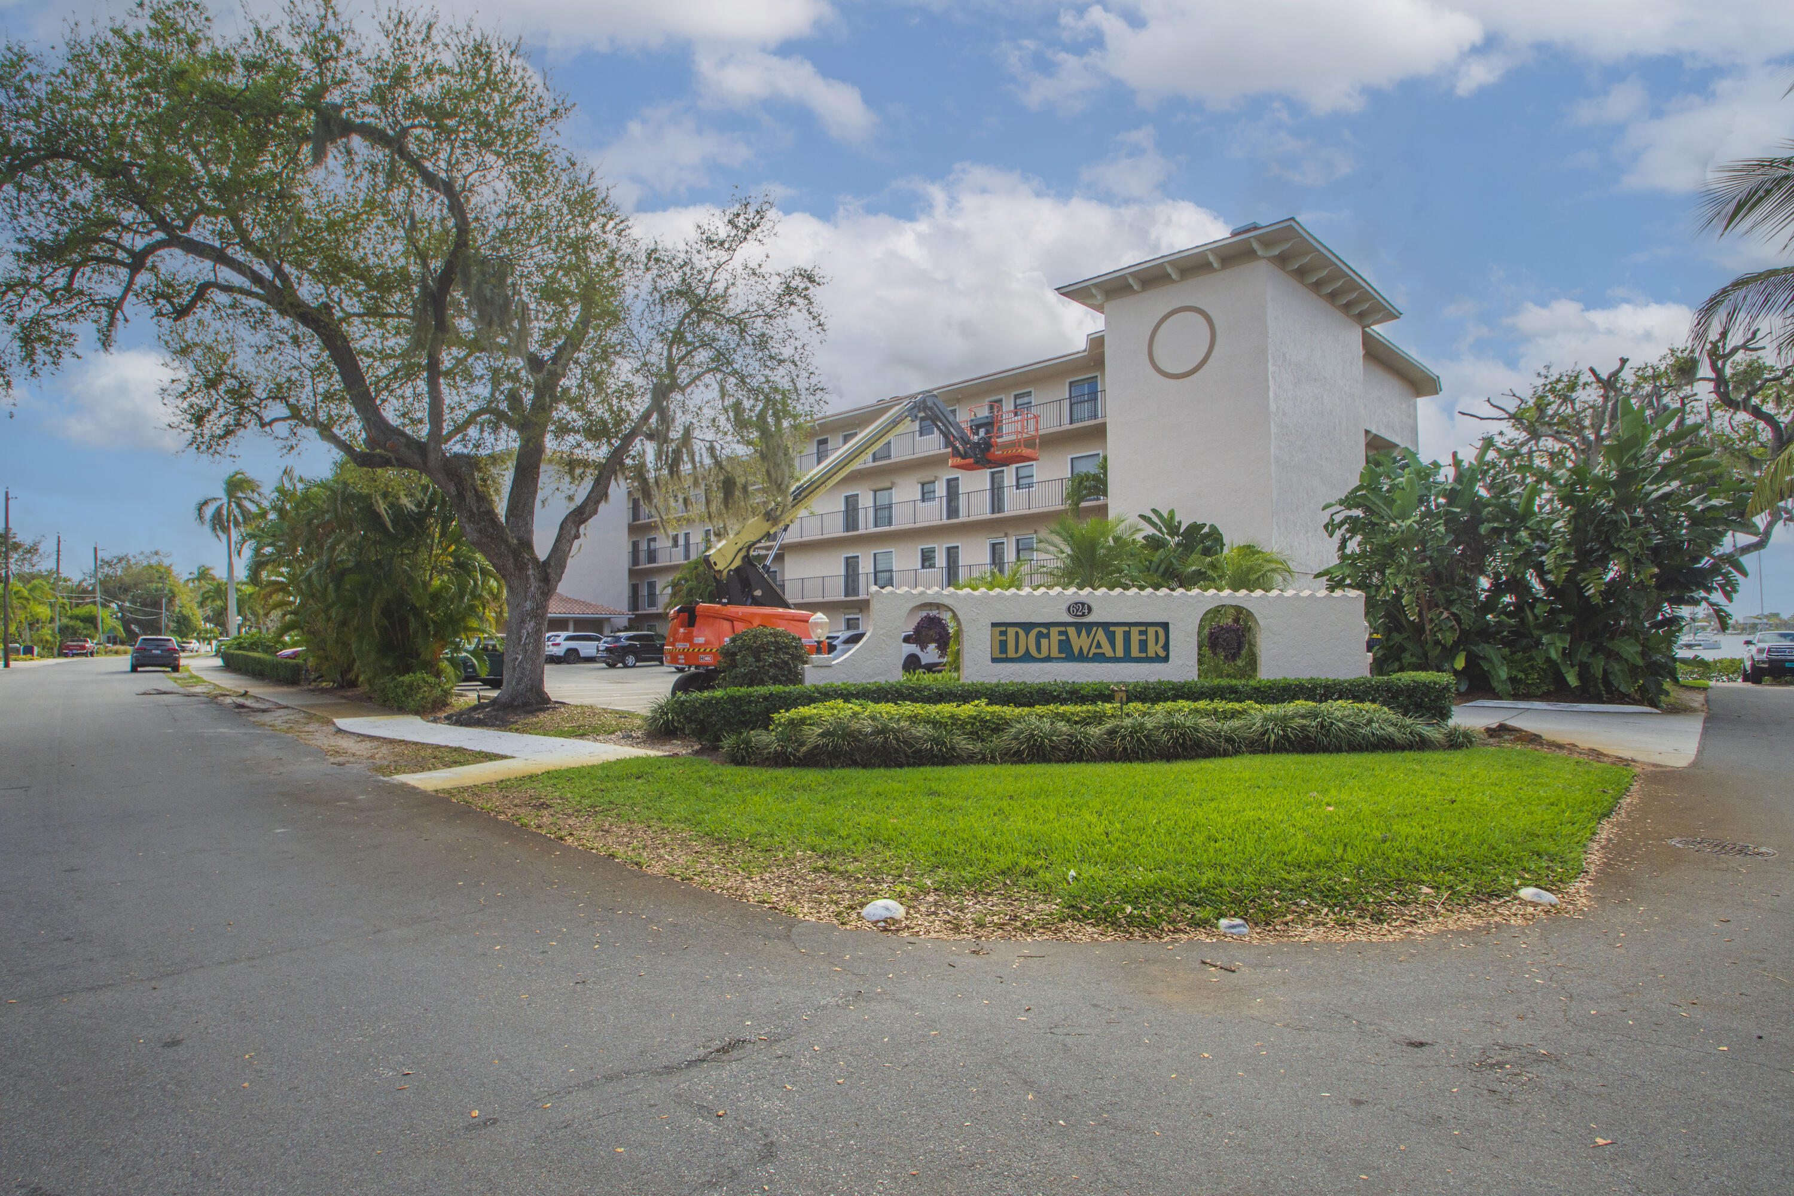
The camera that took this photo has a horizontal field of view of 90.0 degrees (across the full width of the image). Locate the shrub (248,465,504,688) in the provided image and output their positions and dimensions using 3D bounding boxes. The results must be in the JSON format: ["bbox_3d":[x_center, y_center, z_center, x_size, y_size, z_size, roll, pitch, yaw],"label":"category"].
[{"bbox_3d":[-15.605,-0.482,26.946,6.000,6.400,5.300,-3,-3,44],"label":"shrub"}]

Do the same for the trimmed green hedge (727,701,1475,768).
[{"bbox_3d":[2.414,1.553,10.846,8.500,0.620,1.700,0,-2,-3],"label":"trimmed green hedge"}]

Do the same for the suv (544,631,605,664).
[{"bbox_3d":[-17.676,2.796,51.236,1.950,1.770,4.800,-3,-3,44],"label":"suv"}]

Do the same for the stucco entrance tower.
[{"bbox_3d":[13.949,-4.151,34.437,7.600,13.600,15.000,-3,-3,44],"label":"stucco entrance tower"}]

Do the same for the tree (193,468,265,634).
[{"bbox_3d":[-48.395,-2.478,65.000,4.300,13.800,4.300,1,-2,-37],"label":"tree"}]

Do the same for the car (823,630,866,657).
[{"bbox_3d":[-1.150,2.123,35.300,1.900,1.680,4.700,-2,-3,43],"label":"car"}]

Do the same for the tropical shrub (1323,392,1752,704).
[{"bbox_3d":[15.900,-1.131,22.600,9.000,7.300,4.800,-2,-2,27],"label":"tropical shrub"}]

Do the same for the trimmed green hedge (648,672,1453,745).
[{"bbox_3d":[2.850,1.811,15.200,13.600,0.860,1.500,0,-2,-5],"label":"trimmed green hedge"}]

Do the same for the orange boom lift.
[{"bbox_3d":[-0.900,-1.345,21.900,9.400,7.700,2.700,0,-2,-28],"label":"orange boom lift"}]

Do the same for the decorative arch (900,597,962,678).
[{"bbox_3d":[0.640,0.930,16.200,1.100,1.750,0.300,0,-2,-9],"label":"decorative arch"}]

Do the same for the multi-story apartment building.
[{"bbox_3d":[2.043,-3.474,47.434,43.000,13.500,17.500,-3,-3,44],"label":"multi-story apartment building"}]

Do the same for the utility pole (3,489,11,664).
[{"bbox_3d":[-51.600,-1.150,52.000,0.400,10.400,0.400,-2,-3,45],"label":"utility pole"}]

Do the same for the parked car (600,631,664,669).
[{"bbox_3d":[-12.877,2.568,45.739,1.960,1.760,4.950,-3,-3,44],"label":"parked car"}]

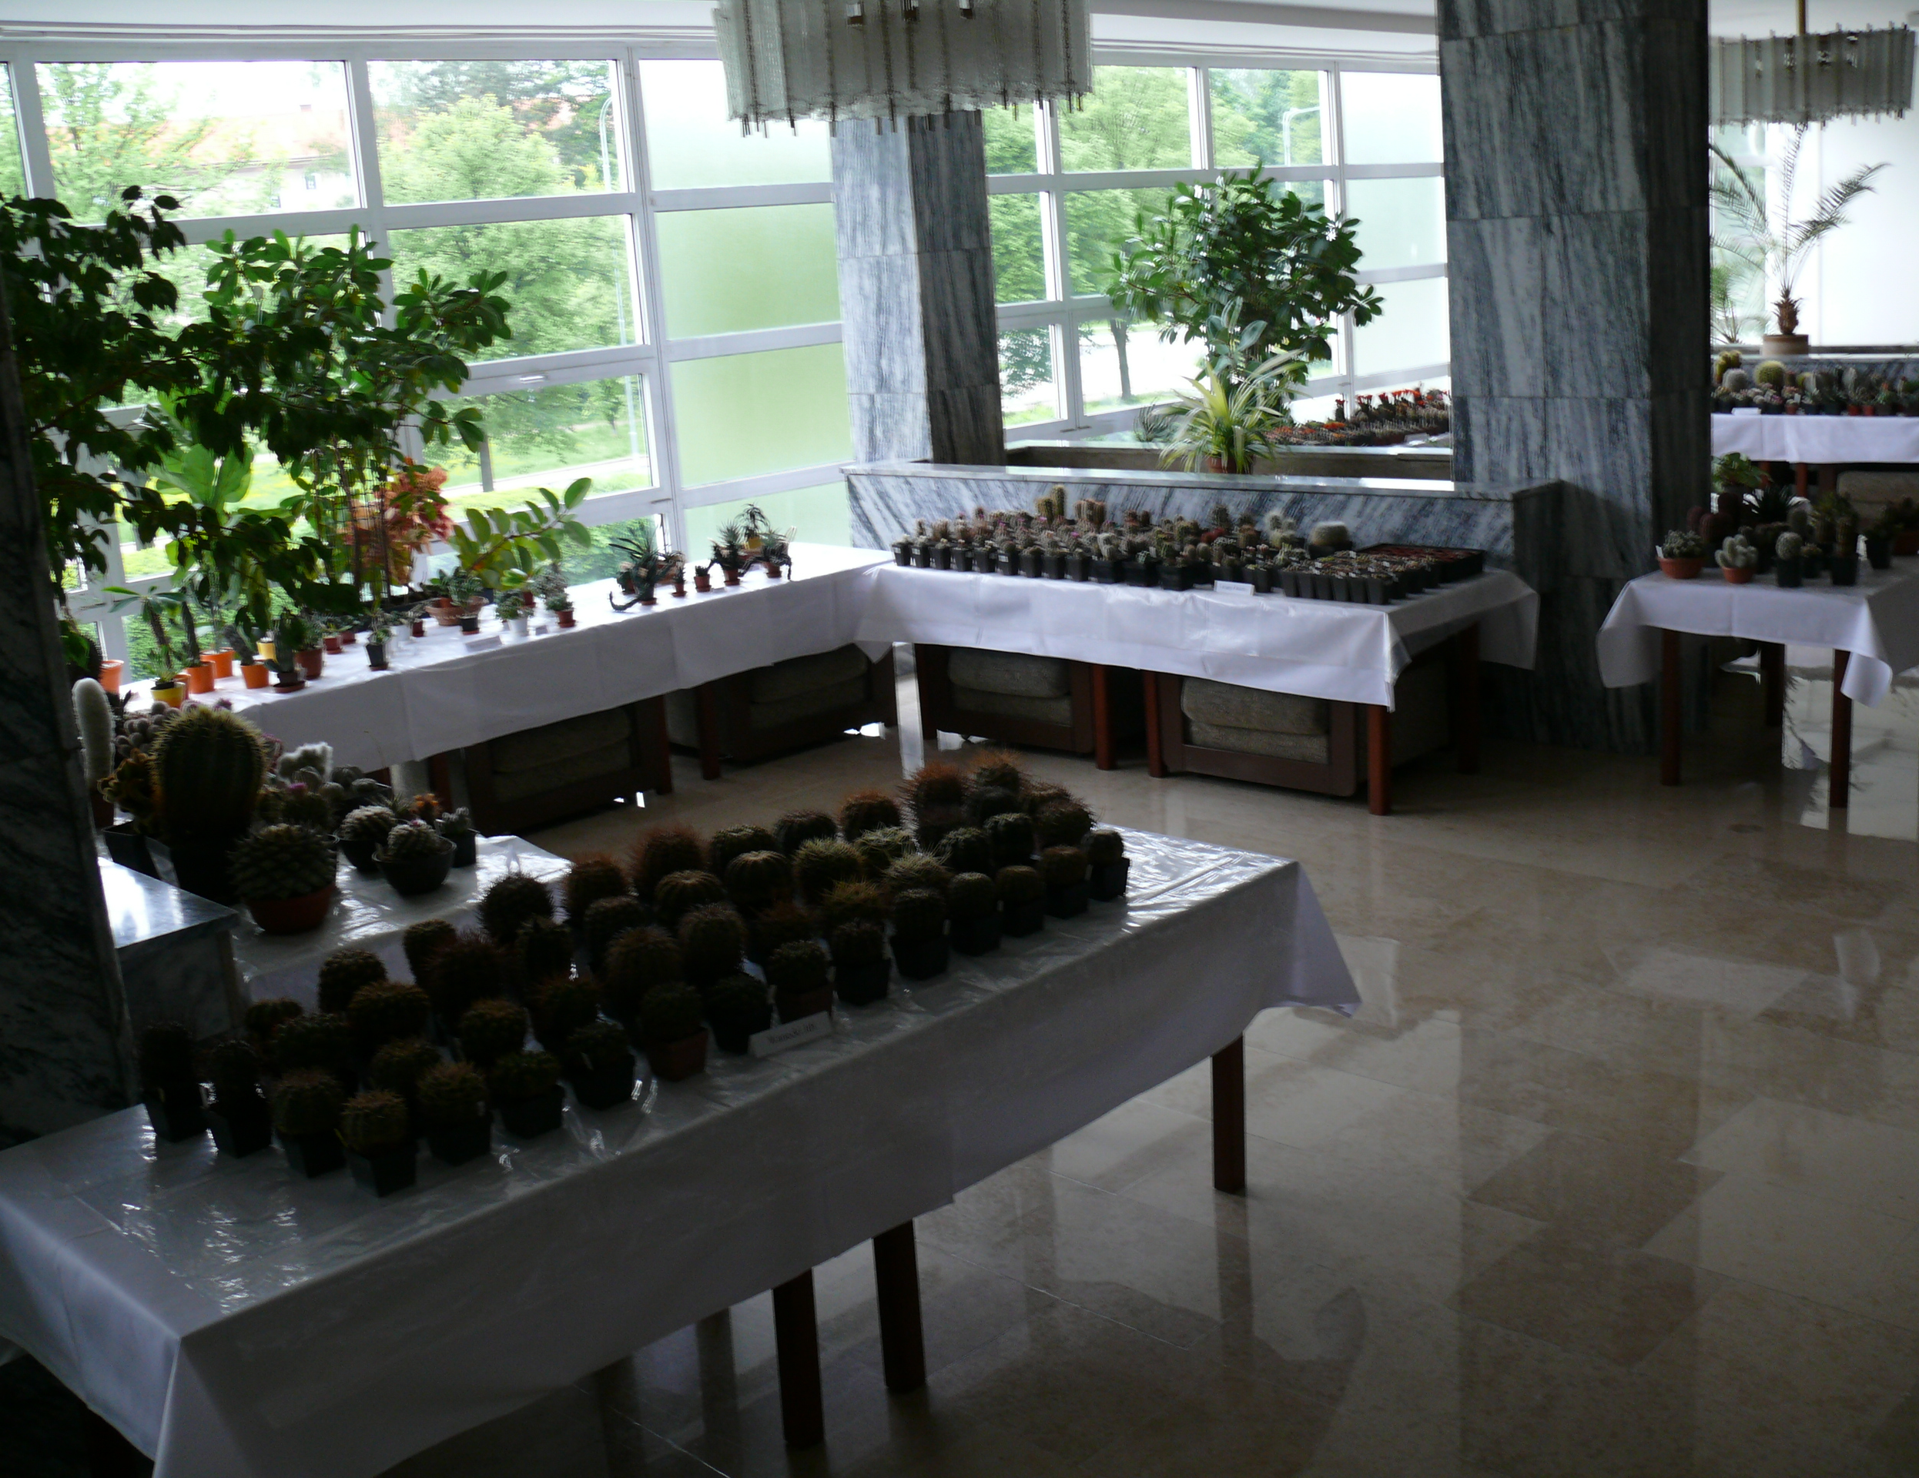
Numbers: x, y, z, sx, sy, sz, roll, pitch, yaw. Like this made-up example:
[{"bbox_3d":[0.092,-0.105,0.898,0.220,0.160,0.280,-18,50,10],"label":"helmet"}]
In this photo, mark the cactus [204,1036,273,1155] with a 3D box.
[{"bbox_3d":[-1.061,0.521,2.932,0.072,0.168,0.072,-17,19,-41],"label":"cactus"}]

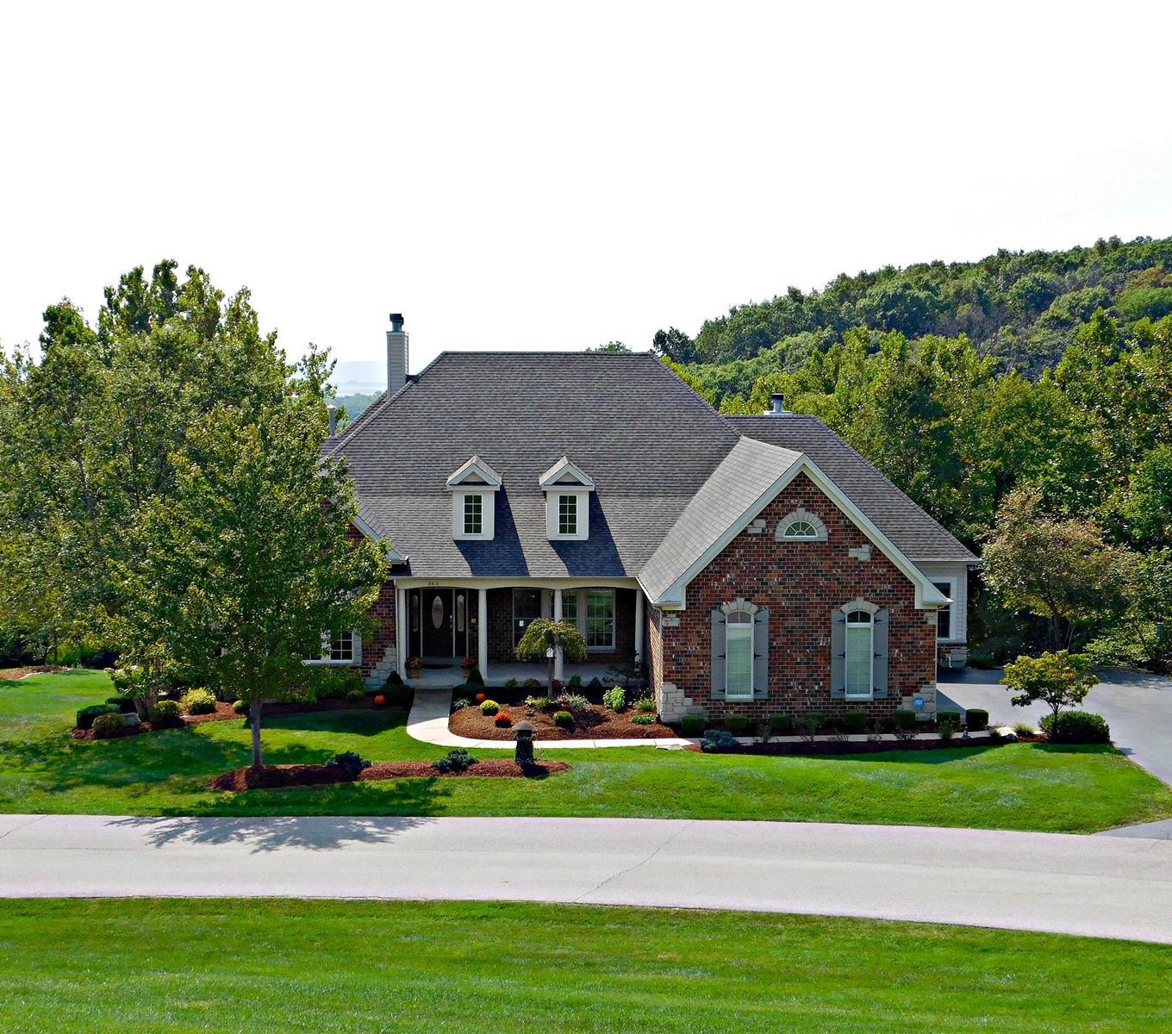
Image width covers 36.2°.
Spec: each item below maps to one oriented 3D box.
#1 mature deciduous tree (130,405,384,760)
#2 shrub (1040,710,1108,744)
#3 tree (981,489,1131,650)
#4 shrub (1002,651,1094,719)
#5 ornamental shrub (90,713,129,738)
[{"bbox_3d":[-7.294,1.487,39.600,5.750,8.100,5.600,0,5,-2],"label":"mature deciduous tree"},{"bbox_3d":[11.514,4.945,42.200,1.648,0.728,1.484,0,5,-2],"label":"shrub"},{"bbox_3d":[14.359,1.696,54.800,4.550,5.100,4.400,0,5,-2],"label":"tree"},{"bbox_3d":[10.892,4.159,42.200,2.181,1.960,2.072,0,5,-2],"label":"shrub"},{"bbox_3d":[-11.303,4.941,42.600,0.922,0.562,0.876,0,5,-2],"label":"ornamental shrub"}]

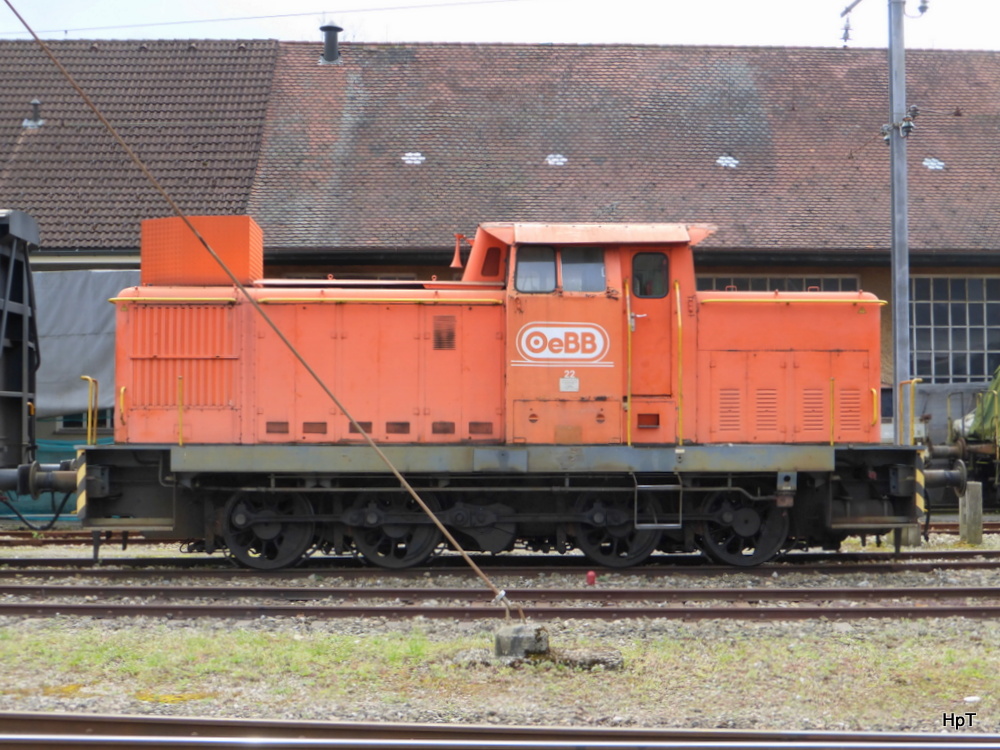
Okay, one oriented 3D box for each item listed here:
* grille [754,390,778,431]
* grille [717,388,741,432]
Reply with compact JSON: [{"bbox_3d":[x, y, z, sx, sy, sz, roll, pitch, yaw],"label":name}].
[{"bbox_3d":[3.131,0.414,15.618,0.255,0.499,0.030,0,-2,-3],"label":"grille"},{"bbox_3d":[2.691,0.414,15.604,0.268,0.511,0.030,0,-2,-2],"label":"grille"}]

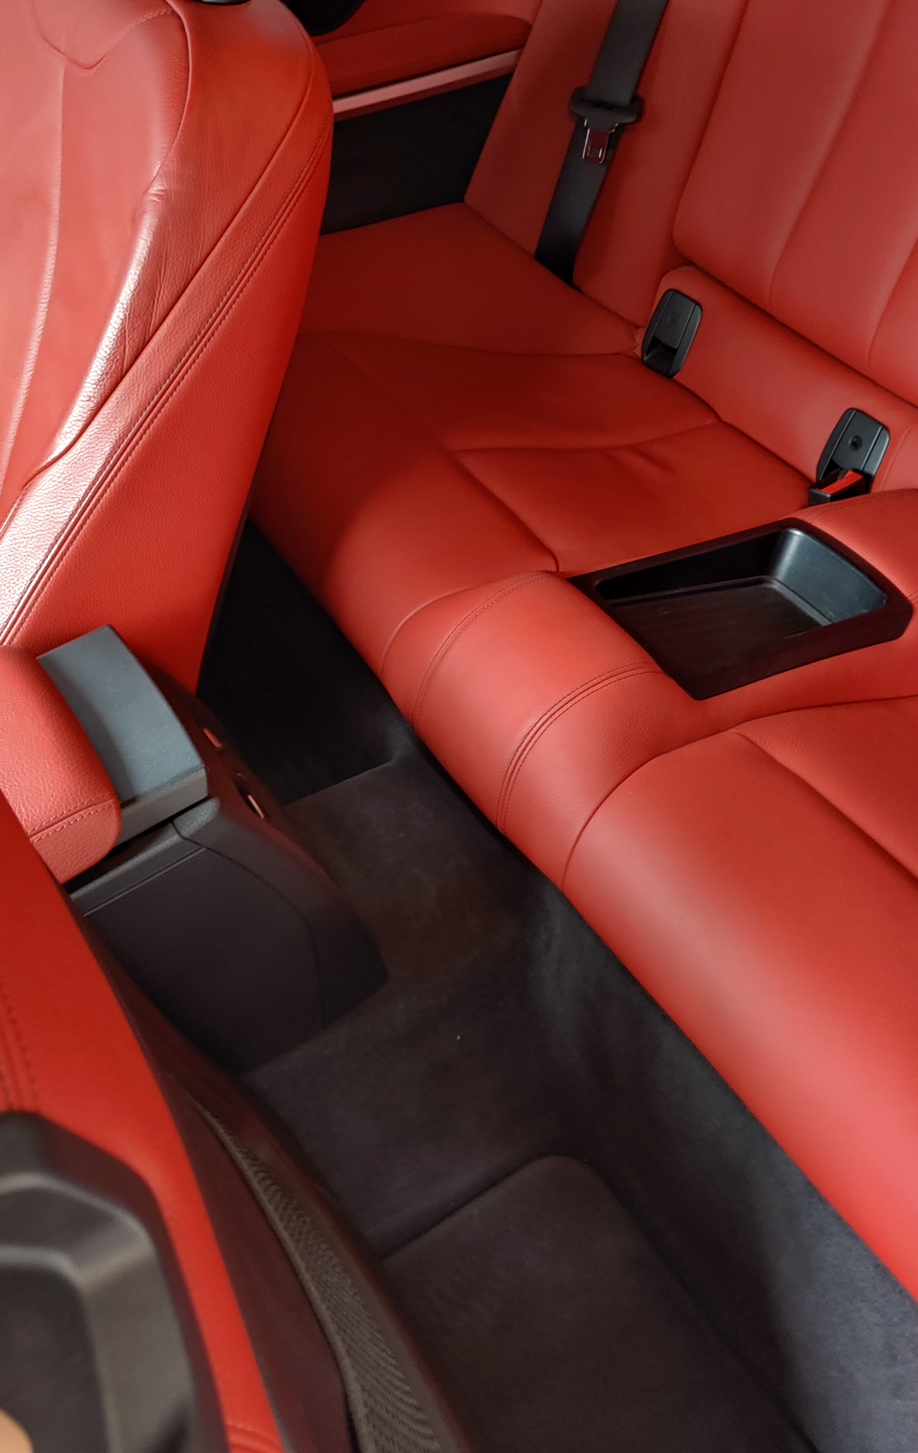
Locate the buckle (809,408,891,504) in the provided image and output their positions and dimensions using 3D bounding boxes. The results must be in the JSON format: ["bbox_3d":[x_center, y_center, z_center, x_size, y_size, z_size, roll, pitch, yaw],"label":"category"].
[{"bbox_3d":[0.363,-0.244,1.358,0.046,0.080,0.056,-3,38,-37],"label":"buckle"}]

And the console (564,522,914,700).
[{"bbox_3d":[0.224,-0.079,1.151,0.230,0.060,0.152,-20,46,-25],"label":"console"}]

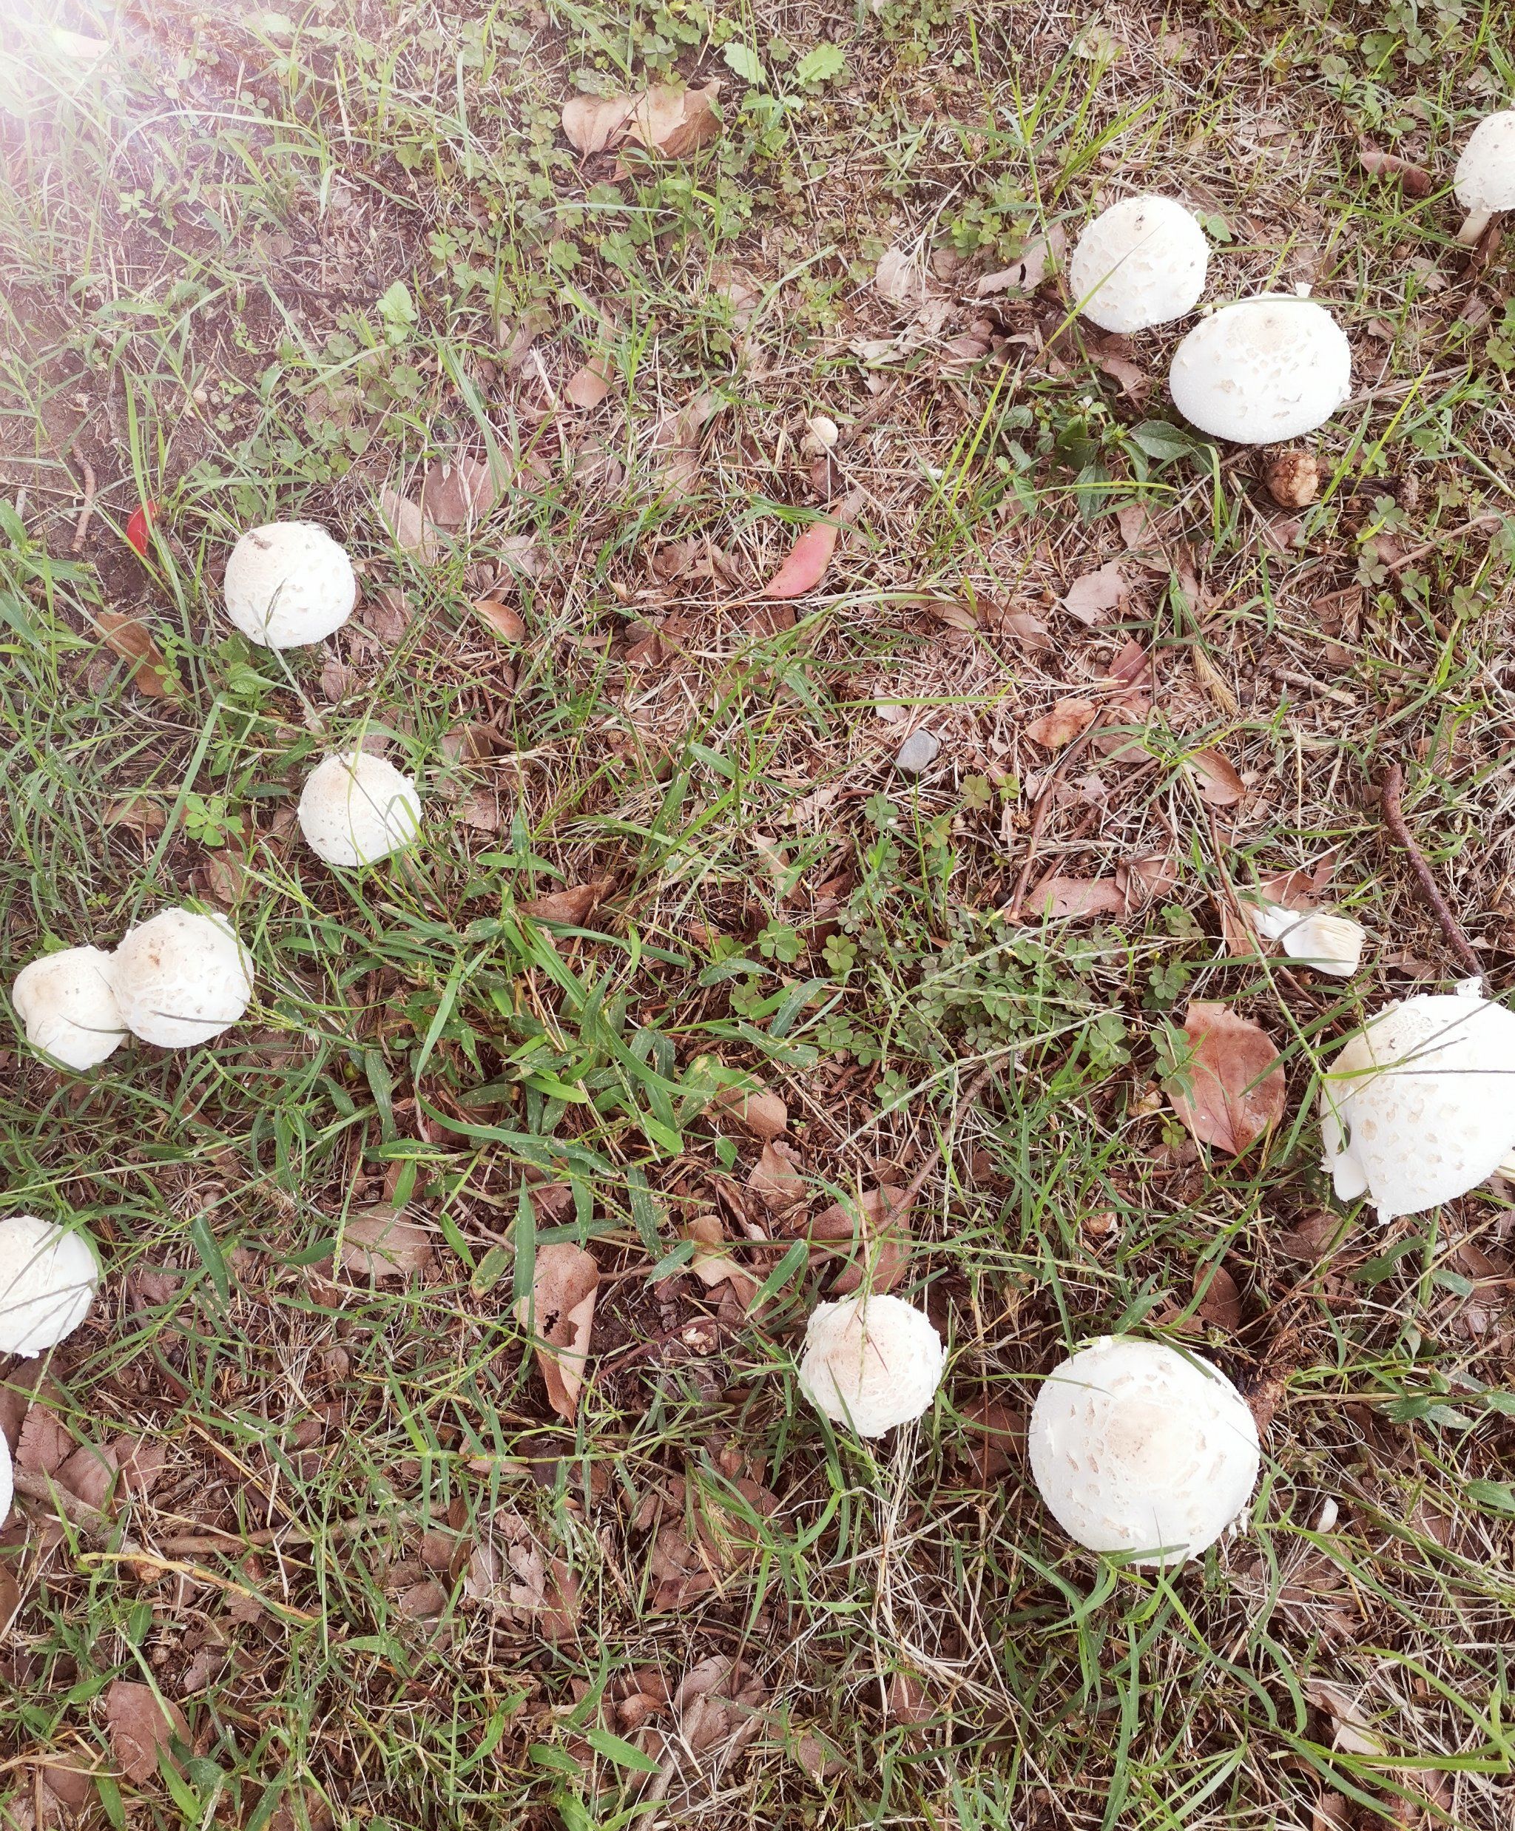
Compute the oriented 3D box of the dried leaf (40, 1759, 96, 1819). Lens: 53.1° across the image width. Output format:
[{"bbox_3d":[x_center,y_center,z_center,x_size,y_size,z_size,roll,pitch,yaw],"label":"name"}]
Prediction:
[{"bbox_3d":[-0.334,0.426,0.745,0.023,0.012,0.030,-31,69,-14],"label":"dried leaf"}]

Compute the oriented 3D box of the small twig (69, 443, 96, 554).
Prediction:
[{"bbox_3d":[-0.499,-0.310,1.124,0.006,0.006,0.106,-9,65,0],"label":"small twig"}]

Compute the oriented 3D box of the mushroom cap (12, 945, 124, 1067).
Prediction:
[{"bbox_3d":[-0.398,0.055,0.881,0.070,0.078,0.070,0,65,0],"label":"mushroom cap"}]

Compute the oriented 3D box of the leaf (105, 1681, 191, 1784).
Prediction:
[{"bbox_3d":[-0.257,0.341,0.639,0.030,0.011,0.043,-18,63,-9],"label":"leaf"}]

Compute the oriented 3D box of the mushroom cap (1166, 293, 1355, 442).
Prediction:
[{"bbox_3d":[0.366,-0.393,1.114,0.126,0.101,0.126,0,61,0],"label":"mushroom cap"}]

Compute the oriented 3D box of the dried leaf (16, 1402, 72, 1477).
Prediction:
[{"bbox_3d":[-0.391,0.288,0.835,0.034,0.008,0.029,21,69,13],"label":"dried leaf"}]

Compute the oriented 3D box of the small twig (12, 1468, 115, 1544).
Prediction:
[{"bbox_3d":[-0.375,0.317,0.818,0.071,0.011,0.016,20,68,13],"label":"small twig"}]

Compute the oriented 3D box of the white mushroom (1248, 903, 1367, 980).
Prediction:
[{"bbox_3d":[0.335,0.013,0.929,0.068,0.028,0.039,19,66,8],"label":"white mushroom"}]

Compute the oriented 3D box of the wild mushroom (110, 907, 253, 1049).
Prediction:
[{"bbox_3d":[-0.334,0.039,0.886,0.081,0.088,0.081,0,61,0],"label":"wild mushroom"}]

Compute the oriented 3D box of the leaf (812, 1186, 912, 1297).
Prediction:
[{"bbox_3d":[0.059,0.171,0.793,0.056,0.018,0.049,-24,63,-9],"label":"leaf"}]

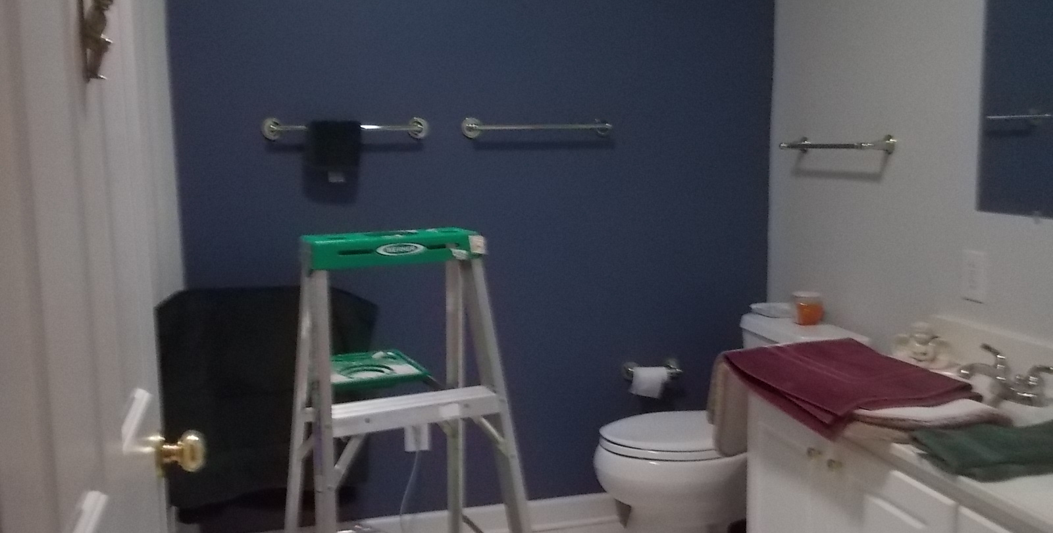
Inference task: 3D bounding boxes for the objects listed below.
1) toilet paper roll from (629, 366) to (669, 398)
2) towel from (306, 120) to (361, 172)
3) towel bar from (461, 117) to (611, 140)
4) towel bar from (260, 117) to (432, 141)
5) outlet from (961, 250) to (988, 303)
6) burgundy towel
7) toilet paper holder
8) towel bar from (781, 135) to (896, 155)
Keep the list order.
[{"bbox_3d":[0.418,0.399,3.031,0.120,0.109,0.060,-3,8,-13],"label":"toilet paper roll"},{"bbox_3d":[-0.588,-0.364,2.692,0.165,0.162,0.055,-3,8,-13],"label":"towel"},{"bbox_3d":[0.045,-0.451,2.865,0.500,0.062,0.087,-3,8,-13],"label":"towel bar"},{"bbox_3d":[-0.555,-0.428,2.727,0.504,0.064,0.087,-3,8,-13],"label":"towel bar"},{"bbox_3d":[1.089,0.024,2.155,0.012,0.119,0.078,-3,8,-13],"label":"outlet"},{"bbox_3d":[0.777,0.276,2.154,0.405,0.085,0.545,-3,8,-17],"label":"burgundy towel"},{"bbox_3d":[0.449,0.368,3.060,0.205,0.064,0.090,-3,8,-13],"label":"toilet paper holder"},{"bbox_3d":[0.917,-0.361,2.662,0.088,0.058,0.497,-3,8,-13],"label":"towel bar"}]

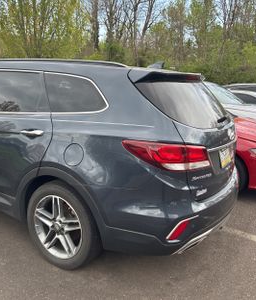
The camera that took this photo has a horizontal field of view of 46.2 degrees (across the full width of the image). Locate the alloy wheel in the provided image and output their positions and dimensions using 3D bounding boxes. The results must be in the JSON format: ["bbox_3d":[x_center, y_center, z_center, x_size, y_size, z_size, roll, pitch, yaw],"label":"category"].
[{"bbox_3d":[-0.506,0.596,2.429,0.510,0.510,0.200,6,12,31],"label":"alloy wheel"}]

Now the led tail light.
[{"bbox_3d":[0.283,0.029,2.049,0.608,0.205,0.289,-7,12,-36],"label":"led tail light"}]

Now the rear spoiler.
[{"bbox_3d":[0.489,-0.620,2.597,0.370,0.155,1.220,6,12,31],"label":"rear spoiler"}]

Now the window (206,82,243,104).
[{"bbox_3d":[2.115,-1.335,7.100,1.300,0.180,0.800,-12,56,-49],"label":"window"}]

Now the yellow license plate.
[{"bbox_3d":[0.818,0.056,2.509,0.020,0.155,0.305,-7,5,32],"label":"yellow license plate"}]

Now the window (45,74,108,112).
[{"bbox_3d":[-0.407,-0.428,2.246,0.640,0.326,0.050,5,-9,27],"label":"window"}]

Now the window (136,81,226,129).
[{"bbox_3d":[0.590,-0.391,2.574,0.180,0.530,1.220,-40,-13,30],"label":"window"}]

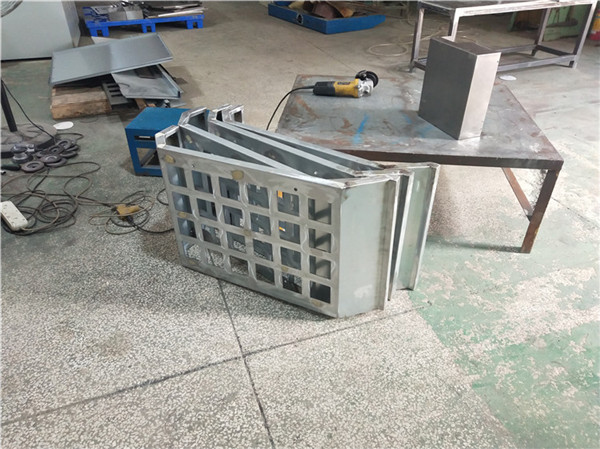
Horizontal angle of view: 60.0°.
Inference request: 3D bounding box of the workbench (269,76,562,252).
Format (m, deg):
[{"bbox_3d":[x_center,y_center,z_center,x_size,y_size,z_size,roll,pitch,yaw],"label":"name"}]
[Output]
[{"bbox_3d":[0.495,-0.349,2.571,1.128,0.447,0.928,3,34,5],"label":"workbench"}]

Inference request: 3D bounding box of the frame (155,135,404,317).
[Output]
[{"bbox_3d":[-0.121,-0.003,1.958,0.945,0.553,0.185,15,36,21],"label":"frame"}]

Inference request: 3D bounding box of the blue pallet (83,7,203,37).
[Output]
[{"bbox_3d":[-1.719,-2.330,5.819,1.203,0.143,0.843,-9,35,-13],"label":"blue pallet"}]

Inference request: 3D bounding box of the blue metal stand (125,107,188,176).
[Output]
[{"bbox_3d":[-0.696,-0.448,2.866,0.374,0.286,0.292,4,34,6],"label":"blue metal stand"}]

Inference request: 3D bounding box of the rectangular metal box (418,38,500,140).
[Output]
[{"bbox_3d":[0.663,-0.583,2.204,0.113,0.348,0.304,-12,35,-19],"label":"rectangular metal box"}]

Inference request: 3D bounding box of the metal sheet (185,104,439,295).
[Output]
[{"bbox_3d":[-0.040,-0.073,2.064,1.029,0.553,0.336,24,40,31],"label":"metal sheet"}]

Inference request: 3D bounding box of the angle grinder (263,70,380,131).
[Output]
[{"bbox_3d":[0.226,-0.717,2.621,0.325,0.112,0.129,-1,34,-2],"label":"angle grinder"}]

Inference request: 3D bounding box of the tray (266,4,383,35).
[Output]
[{"bbox_3d":[0.273,-2.381,5.899,0.722,0.139,1.101,-18,38,-25],"label":"tray"}]

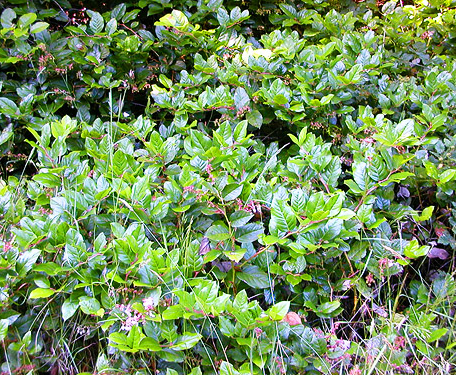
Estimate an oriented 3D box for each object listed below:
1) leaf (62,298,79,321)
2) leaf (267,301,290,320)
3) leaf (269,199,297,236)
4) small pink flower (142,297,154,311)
[{"bbox_3d":[-0.419,0.327,1.420,0.042,0.018,0.056,20,72,20],"label":"leaf"},{"bbox_3d":[0.118,0.288,1.250,0.062,0.020,0.042,-47,55,-11],"label":"leaf"},{"bbox_3d":[0.138,0.076,1.350,0.062,0.020,0.090,-12,68,-11],"label":"leaf"},{"bbox_3d":[-0.205,0.300,1.380,0.031,0.032,0.030,0,23,0],"label":"small pink flower"}]

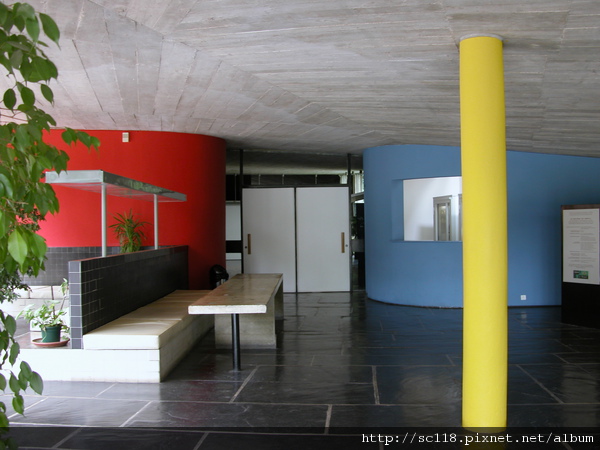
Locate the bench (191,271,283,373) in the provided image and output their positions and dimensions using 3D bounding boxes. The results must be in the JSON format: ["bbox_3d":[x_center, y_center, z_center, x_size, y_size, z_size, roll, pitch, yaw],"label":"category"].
[{"bbox_3d":[-0.635,1.112,7.515,0.710,0.710,4.000,-1,-1,0],"label":"bench"}]

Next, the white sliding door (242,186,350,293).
[{"bbox_3d":[-0.075,0.348,13.598,2.400,2.330,0.080,-1,-1,0],"label":"white sliding door"}]

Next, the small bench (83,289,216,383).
[{"bbox_3d":[-1.651,1.265,7.750,0.760,0.436,4.200,-1,-1,0],"label":"small bench"}]

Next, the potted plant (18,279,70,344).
[{"bbox_3d":[-2.535,0.850,6.010,0.460,0.640,0.420,-1,-1,0],"label":"potted plant"}]

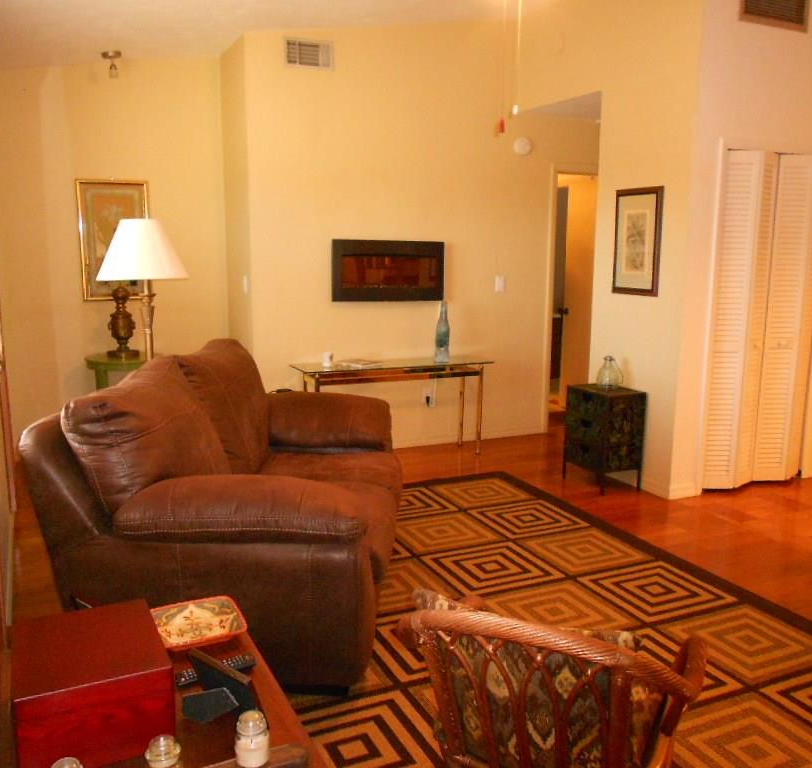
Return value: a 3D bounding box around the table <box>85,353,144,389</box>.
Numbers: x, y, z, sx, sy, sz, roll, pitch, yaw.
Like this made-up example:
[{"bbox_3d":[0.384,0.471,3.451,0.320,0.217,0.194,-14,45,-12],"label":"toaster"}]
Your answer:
[{"bbox_3d":[-1.951,0.167,5.364,0.540,0.710,0.540,-4,10,-23],"label":"table"}]

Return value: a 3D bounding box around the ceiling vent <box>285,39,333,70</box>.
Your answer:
[{"bbox_3d":[-0.624,-2.151,5.010,0.343,0.183,0.025,-4,10,-23],"label":"ceiling vent"}]

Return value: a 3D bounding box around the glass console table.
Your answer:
[{"bbox_3d":[-0.071,0.186,5.451,1.400,0.670,0.340,-4,10,-23],"label":"glass console table"}]

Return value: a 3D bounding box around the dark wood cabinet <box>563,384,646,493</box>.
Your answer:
[{"bbox_3d":[1.237,0.334,4.801,0.280,0.610,0.365,-4,10,-23],"label":"dark wood cabinet"}]

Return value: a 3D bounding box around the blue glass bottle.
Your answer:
[{"bbox_3d":[0.268,-0.378,5.589,0.105,0.410,0.105,-4,10,-23],"label":"blue glass bottle"}]

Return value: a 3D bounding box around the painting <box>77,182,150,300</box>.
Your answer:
[{"bbox_3d":[-2.064,-1.017,5.477,0.470,0.845,0.030,-4,10,-23],"label":"painting"}]

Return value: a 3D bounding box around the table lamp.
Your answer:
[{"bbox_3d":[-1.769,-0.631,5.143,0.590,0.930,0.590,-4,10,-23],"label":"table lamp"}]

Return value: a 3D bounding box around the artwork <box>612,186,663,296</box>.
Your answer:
[{"bbox_3d":[1.402,-0.870,4.711,0.030,0.646,0.425,-4,10,-23],"label":"artwork"}]

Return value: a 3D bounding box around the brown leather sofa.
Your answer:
[{"bbox_3d":[-0.600,0.350,3.453,1.140,1.000,2.000,1,10,2],"label":"brown leather sofa"}]

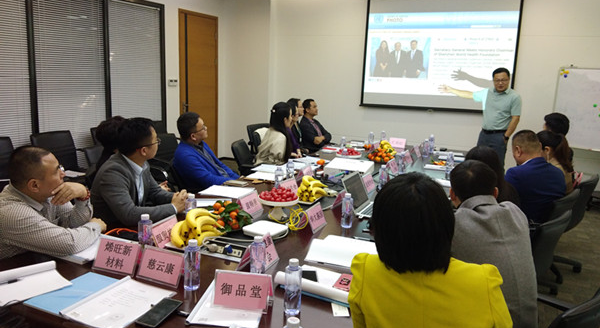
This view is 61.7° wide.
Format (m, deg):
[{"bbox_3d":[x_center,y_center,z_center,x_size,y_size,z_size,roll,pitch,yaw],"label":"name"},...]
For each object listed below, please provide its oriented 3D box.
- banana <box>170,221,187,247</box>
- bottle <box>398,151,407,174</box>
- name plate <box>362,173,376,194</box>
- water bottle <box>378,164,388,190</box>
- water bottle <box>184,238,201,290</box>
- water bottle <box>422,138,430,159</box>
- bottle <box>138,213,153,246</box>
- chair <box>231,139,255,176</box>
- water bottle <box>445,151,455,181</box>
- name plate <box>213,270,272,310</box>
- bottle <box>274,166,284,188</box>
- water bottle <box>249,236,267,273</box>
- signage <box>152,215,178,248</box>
[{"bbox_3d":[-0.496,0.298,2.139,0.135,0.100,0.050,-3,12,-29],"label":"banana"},{"bbox_3d":[0.819,-0.006,4.024,0.055,0.177,0.055,7,11,23],"label":"bottle"},{"bbox_3d":[0.454,0.122,3.412,0.085,0.107,0.200,7,11,23],"label":"name plate"},{"bbox_3d":[0.576,0.101,3.490,0.056,0.180,0.056,2,10,0],"label":"water bottle"},{"bbox_3d":[-0.372,0.348,1.753,0.055,0.177,0.055,2,10,0],"label":"water bottle"},{"bbox_3d":[1.271,-0.155,5.056,0.056,0.180,0.056,2,10,0],"label":"water bottle"},{"bbox_3d":[-0.648,0.303,2.113,0.056,0.180,0.056,2,10,0],"label":"bottle"},{"bbox_3d":[-0.327,0.250,4.614,0.600,0.920,0.600,4,10,12],"label":"chair"},{"bbox_3d":[1.223,-0.005,4.100,0.055,0.177,0.055,7,11,23],"label":"water bottle"},{"bbox_3d":[-0.190,0.421,1.688,0.193,0.120,0.080,4,10,11],"label":"name plate"},{"bbox_3d":[-0.133,0.115,3.261,0.056,0.180,0.056,2,10,0],"label":"bottle"},{"bbox_3d":[-0.156,0.362,1.899,0.058,0.183,0.058,2,10,0],"label":"water bottle"},{"bbox_3d":[-0.622,0.310,2.307,0.087,0.110,0.184,6,11,22],"label":"signage"}]

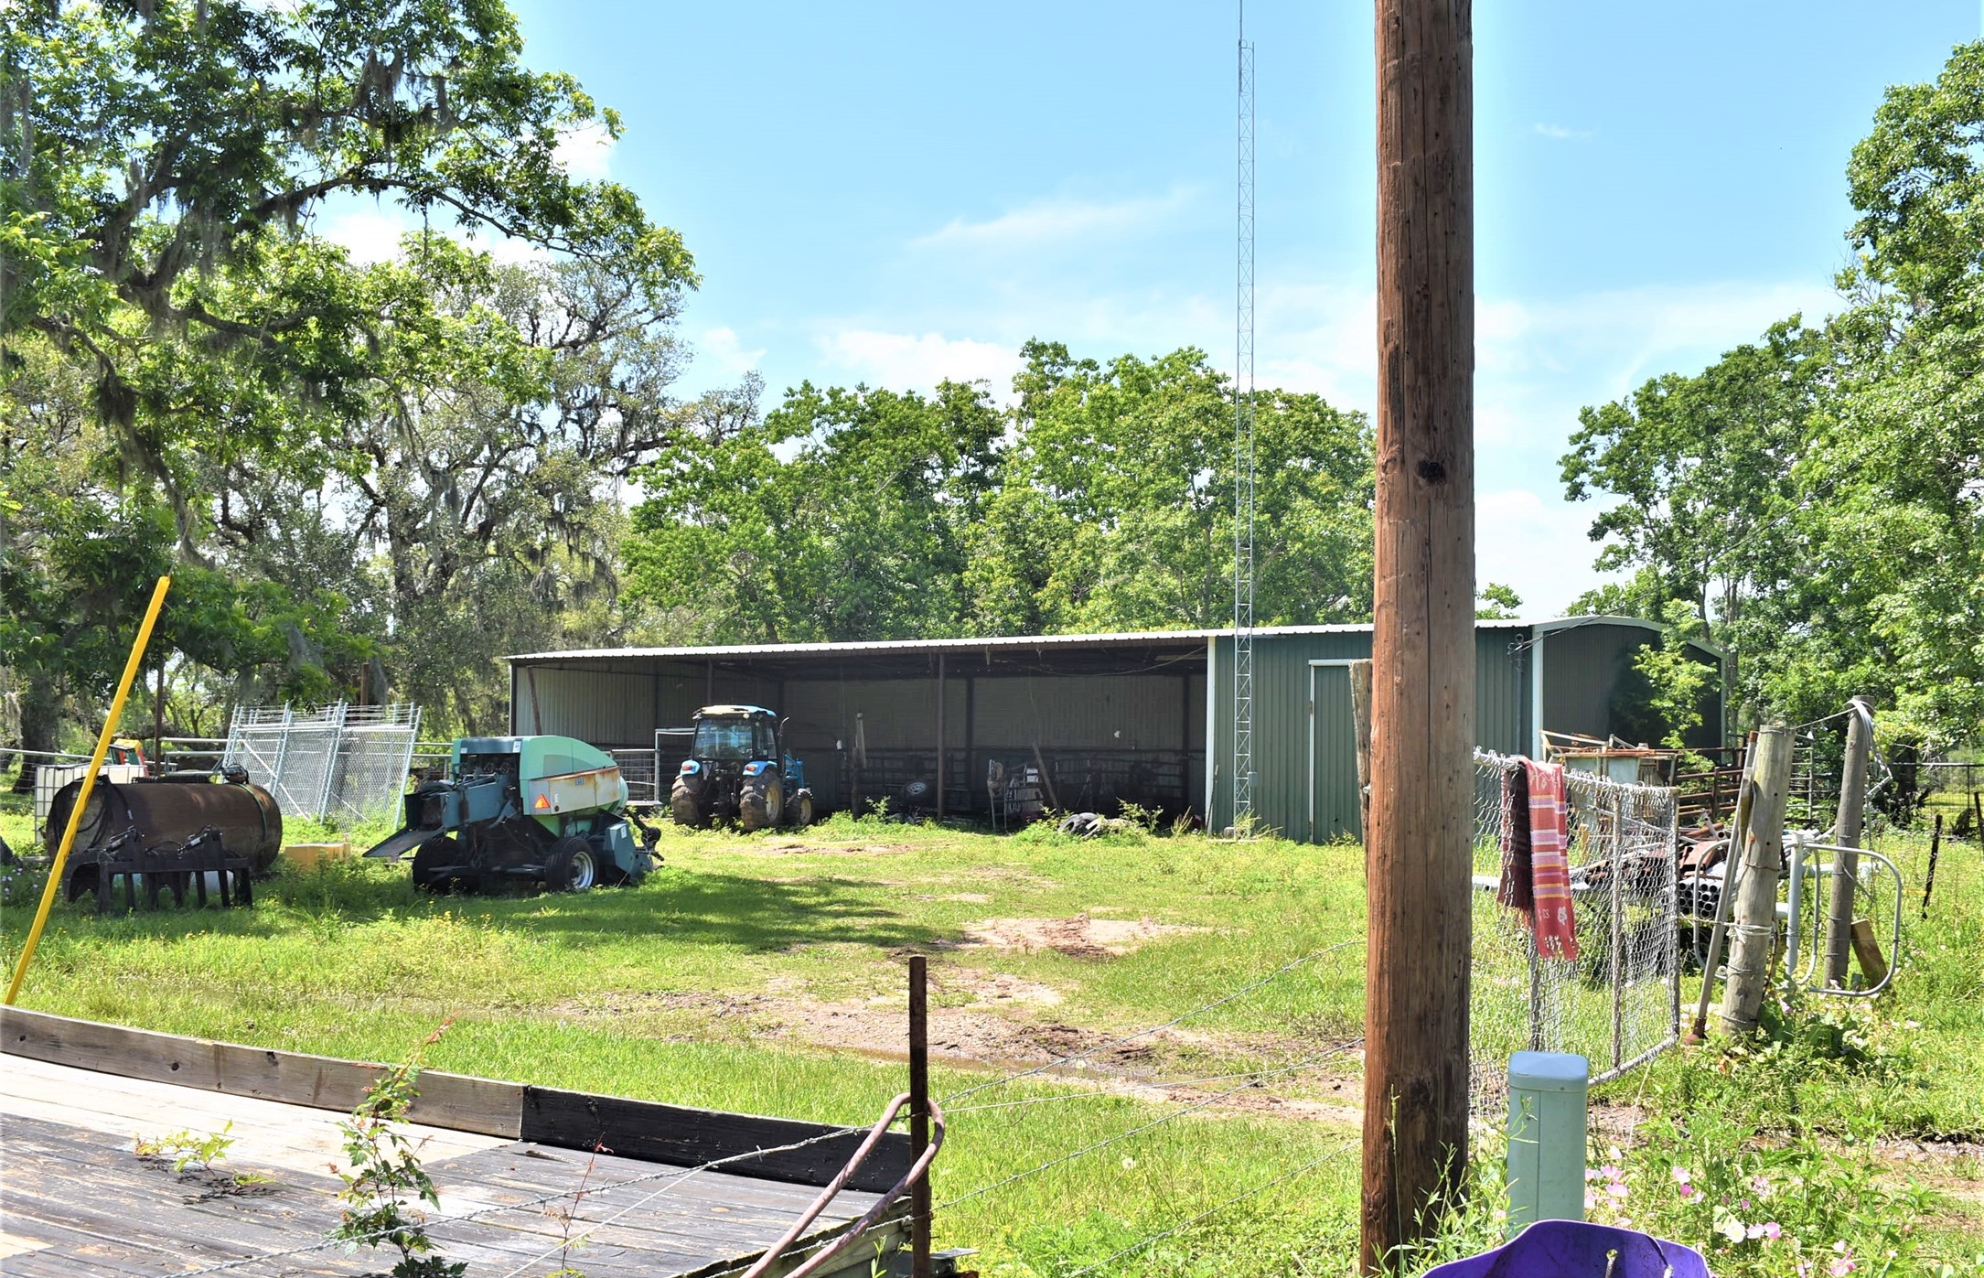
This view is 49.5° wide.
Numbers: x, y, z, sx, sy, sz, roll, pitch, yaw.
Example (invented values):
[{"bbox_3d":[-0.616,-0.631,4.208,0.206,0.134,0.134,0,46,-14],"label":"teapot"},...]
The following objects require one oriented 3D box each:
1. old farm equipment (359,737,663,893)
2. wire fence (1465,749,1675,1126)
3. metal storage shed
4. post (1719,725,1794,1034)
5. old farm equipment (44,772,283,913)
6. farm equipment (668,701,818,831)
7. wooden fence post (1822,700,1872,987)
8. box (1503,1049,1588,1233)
[{"bbox_3d":[-5.271,2.023,24.690,2.400,1.760,4.900,-1,-3,25],"label":"old farm equipment"},{"bbox_3d":[2.294,1.125,8.300,0.080,1.270,4.650,-1,-4,26],"label":"wire fence"},{"bbox_3d":[1.703,1.978,45.489,24.400,3.950,9.700,-2,-4,35],"label":"metal storage shed"},{"bbox_3d":[3.839,1.218,10.744,0.190,1.575,0.190,7,-3,20],"label":"post"},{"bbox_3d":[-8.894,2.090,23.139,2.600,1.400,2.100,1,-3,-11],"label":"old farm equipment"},{"bbox_3d":[-4.835,2.524,42.341,1.850,2.480,4.000,0,-3,10],"label":"farm equipment"},{"bbox_3d":[5.204,1.257,13.049,0.150,1.770,0.150,4,-3,22],"label":"wooden fence post"},{"bbox_3d":[1.378,1.392,5.331,0.195,0.680,0.190,-1,-3,21],"label":"box"}]

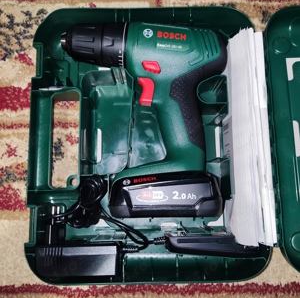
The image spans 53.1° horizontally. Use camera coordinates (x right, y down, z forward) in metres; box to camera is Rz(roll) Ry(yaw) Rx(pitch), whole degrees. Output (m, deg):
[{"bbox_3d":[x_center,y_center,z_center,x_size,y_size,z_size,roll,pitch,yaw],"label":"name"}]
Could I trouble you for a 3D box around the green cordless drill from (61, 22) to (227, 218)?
[{"bbox_3d":[-0.006,-0.035,0.329,0.188,0.077,0.213,1,81,0],"label":"green cordless drill"}]

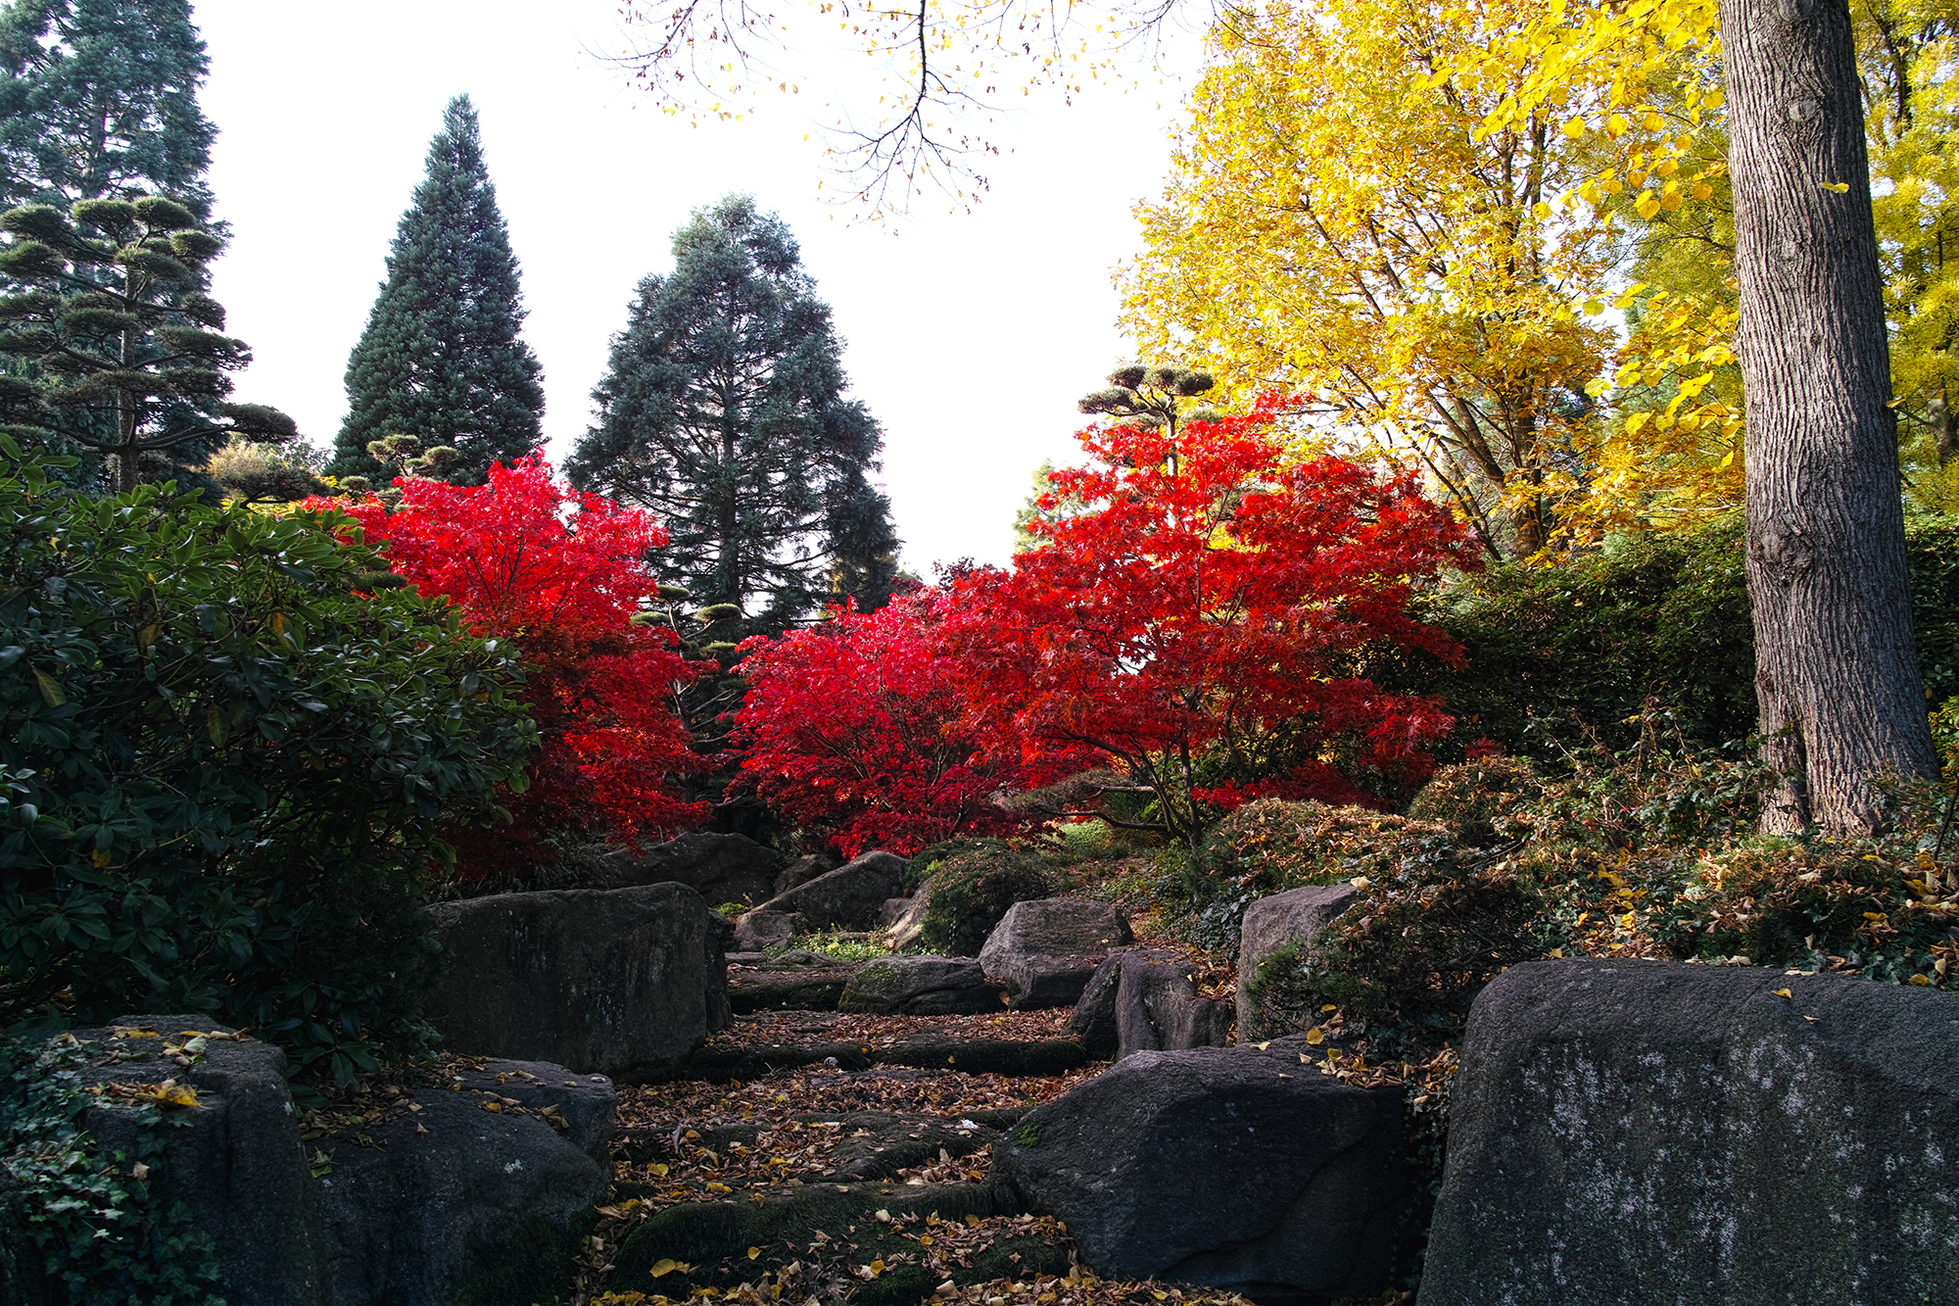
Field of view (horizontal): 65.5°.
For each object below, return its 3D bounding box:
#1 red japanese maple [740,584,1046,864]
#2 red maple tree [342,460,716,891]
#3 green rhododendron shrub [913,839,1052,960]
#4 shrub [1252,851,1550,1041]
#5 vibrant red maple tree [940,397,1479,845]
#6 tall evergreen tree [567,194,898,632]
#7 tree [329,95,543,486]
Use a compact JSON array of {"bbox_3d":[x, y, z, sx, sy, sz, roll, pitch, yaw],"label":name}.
[{"bbox_3d":[-0.633,0.528,11.357,2.418,2.030,2.297,0,-9,0],"label":"red japanese maple"},{"bbox_3d":[-3.035,0.073,9.911,2.517,2.849,2.392,0,-9,0],"label":"red maple tree"},{"bbox_3d":[0.014,1.472,9.082,0.876,0.712,0.832,0,-9,0],"label":"green rhododendron shrub"},{"bbox_3d":[1.628,1.148,5.893,1.154,0.750,1.039,0,-9,0],"label":"shrub"},{"bbox_3d":[1.505,-0.235,9.959,3.520,2.989,3.168,0,-9,0],"label":"vibrant red maple tree"},{"bbox_3d":[-5.463,-2.926,33.875,7.535,15.495,7.535,0,-9,0],"label":"tall evergreen tree"},{"bbox_3d":[-14.001,-4.656,39.211,6.113,20.823,6.113,0,-9,0],"label":"tree"}]

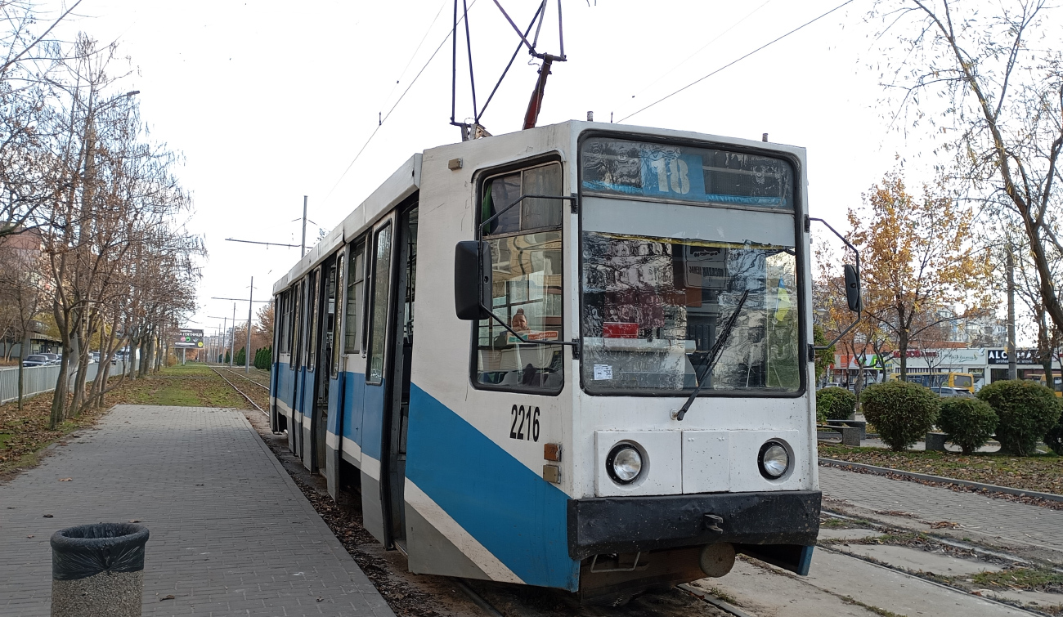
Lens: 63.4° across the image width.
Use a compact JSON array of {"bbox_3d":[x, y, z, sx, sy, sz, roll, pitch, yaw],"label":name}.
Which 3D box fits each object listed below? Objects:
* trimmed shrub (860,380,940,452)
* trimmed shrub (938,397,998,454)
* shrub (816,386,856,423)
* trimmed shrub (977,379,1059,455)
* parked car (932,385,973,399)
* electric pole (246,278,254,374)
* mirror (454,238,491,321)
[{"bbox_3d":[8.051,2.377,18.850,1.671,1.486,1.671,4,-4,-21],"label":"trimmed shrub"},{"bbox_3d":[9.454,2.555,18.650,1.271,1.210,1.271,4,-4,-21],"label":"trimmed shrub"},{"bbox_3d":[9.536,3.141,27.178,1.422,1.231,1.422,4,-4,-21],"label":"shrub"},{"bbox_3d":[10.595,2.409,18.734,1.765,1.599,1.765,4,-4,-21],"label":"trimmed shrub"},{"bbox_3d":[29.492,6.381,62.000,1.760,1.480,4.400,3,-4,-17],"label":"parked car"},{"bbox_3d":[-27.980,1.647,85.708,0.300,9.700,0.300,4,-4,-21],"label":"electric pole"},{"bbox_3d":[-0.320,-0.154,4.747,0.205,0.435,0.090,2,-4,1],"label":"mirror"}]

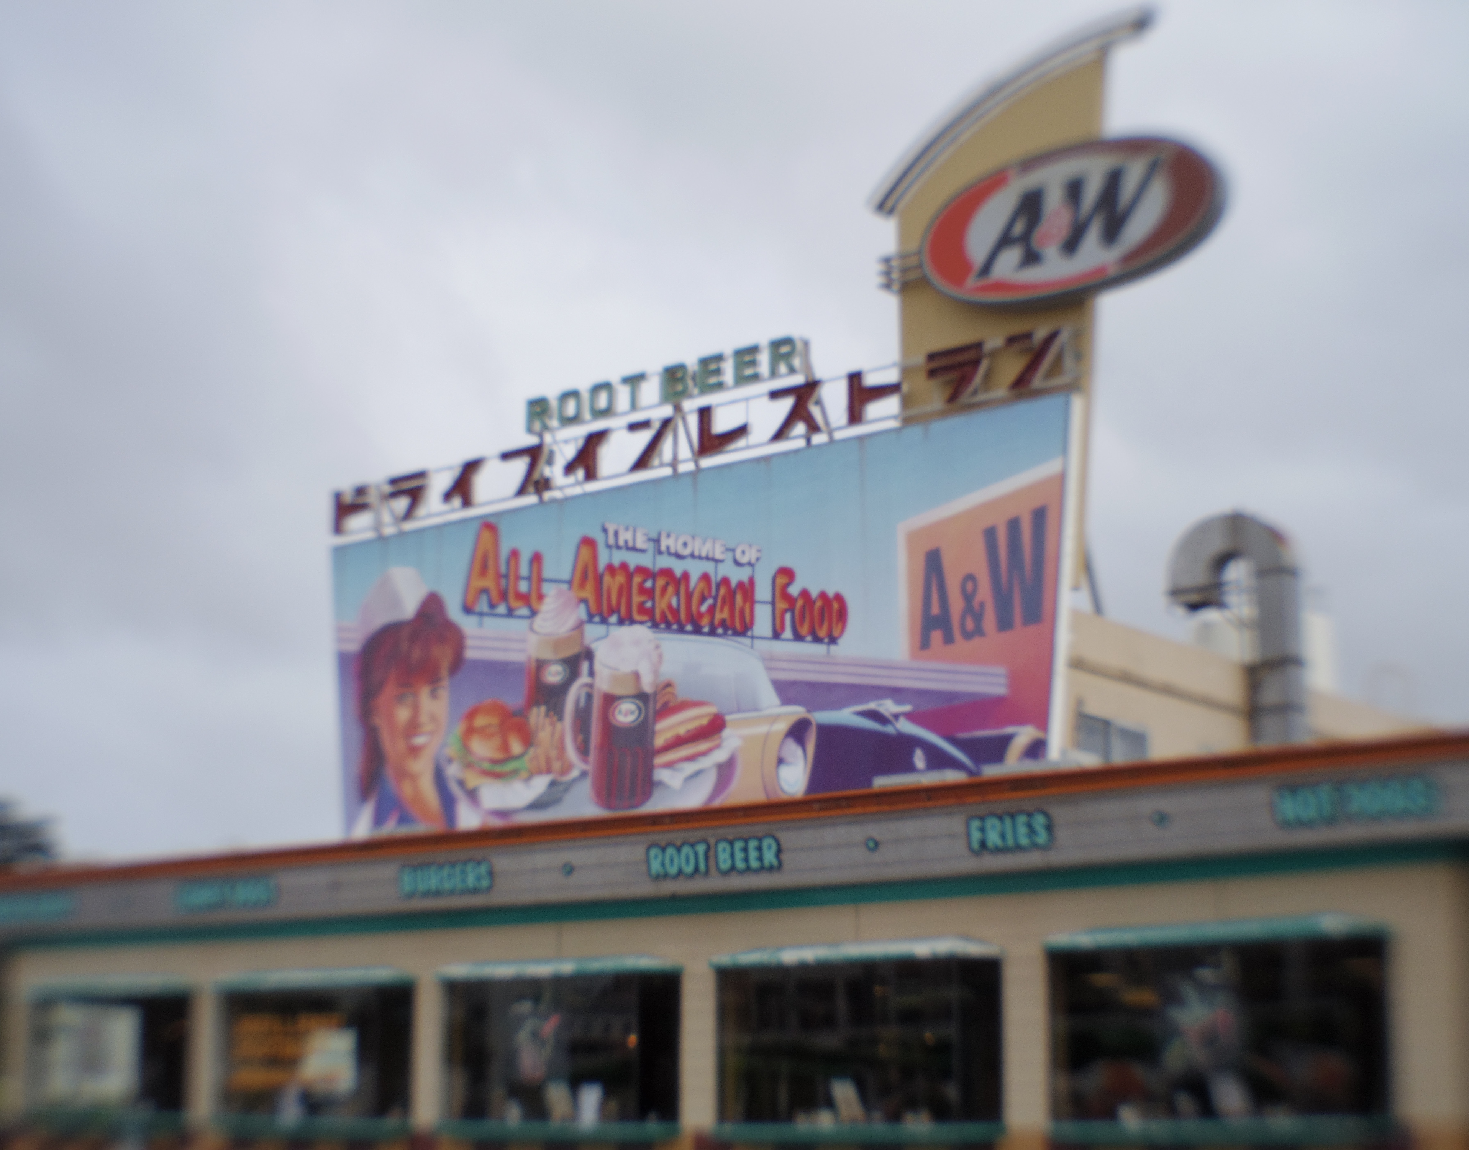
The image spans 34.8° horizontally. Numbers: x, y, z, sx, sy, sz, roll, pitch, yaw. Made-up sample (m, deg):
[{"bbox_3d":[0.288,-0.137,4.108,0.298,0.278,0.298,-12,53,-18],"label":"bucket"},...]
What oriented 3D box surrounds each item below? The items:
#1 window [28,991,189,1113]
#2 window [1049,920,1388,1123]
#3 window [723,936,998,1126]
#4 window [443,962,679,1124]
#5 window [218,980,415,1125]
[{"bbox_3d":[-6.230,4.704,23.286,2.504,1.286,0.150,-10,-16,36],"label":"window"},{"bbox_3d":[3.287,3.112,16.131,2.504,1.286,0.150,-10,-16,36],"label":"window"},{"bbox_3d":[0.905,3.533,17.919,2.504,1.286,0.150,-10,-16,36],"label":"window"},{"bbox_3d":[-1.493,3.937,19.708,2.504,1.286,0.150,-10,-16,36],"label":"window"},{"bbox_3d":[-3.875,4.326,21.497,2.504,1.286,0.150,-10,-16,36],"label":"window"}]

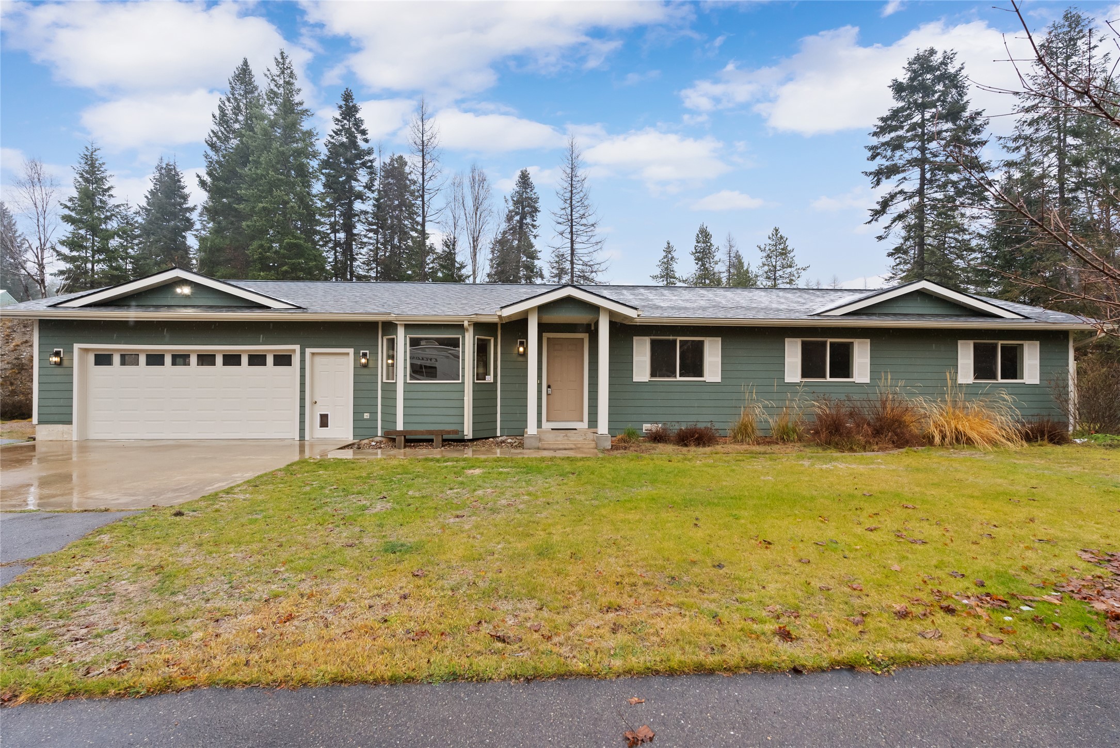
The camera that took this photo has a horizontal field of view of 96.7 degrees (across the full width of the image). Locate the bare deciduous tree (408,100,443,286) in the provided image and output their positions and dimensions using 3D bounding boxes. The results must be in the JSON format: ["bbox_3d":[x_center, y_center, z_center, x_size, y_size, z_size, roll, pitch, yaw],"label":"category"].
[{"bbox_3d":[-11.093,-10.308,39.976,3.200,23.800,3.200,0,0,0],"label":"bare deciduous tree"}]

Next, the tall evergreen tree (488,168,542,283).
[{"bbox_3d":[-3.674,-8.254,43.980,4.800,19.820,4.800,0,0,0],"label":"tall evergreen tree"}]

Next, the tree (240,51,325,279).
[{"bbox_3d":[-20.180,-10.946,35.975,6.400,24.910,6.400,0,0,0],"label":"tree"}]

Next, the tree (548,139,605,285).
[{"bbox_3d":[1.031,-8.951,40.979,4.600,21.280,4.600,0,0,0],"label":"tree"}]

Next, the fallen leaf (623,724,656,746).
[{"bbox_3d":[0.343,1.557,2.150,0.140,0.040,0.100,0,0,0],"label":"fallen leaf"}]

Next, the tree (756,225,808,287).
[{"bbox_3d":[20.182,-5.902,45.984,4.700,15.510,4.700,0,0,0],"label":"tree"}]

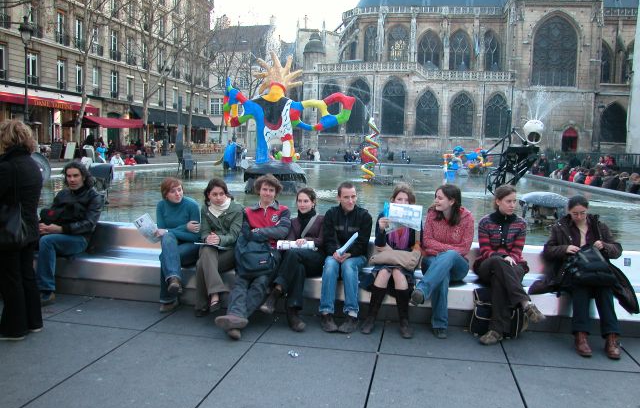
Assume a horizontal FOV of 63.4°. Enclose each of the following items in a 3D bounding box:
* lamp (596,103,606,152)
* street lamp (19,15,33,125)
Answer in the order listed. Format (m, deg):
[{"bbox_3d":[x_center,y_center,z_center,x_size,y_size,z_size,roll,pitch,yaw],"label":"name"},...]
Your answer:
[{"bbox_3d":[23.257,-5.773,43.000,0.600,5.400,0.600,2,6,11],"label":"lamp"},{"bbox_3d":[-11.207,-4.433,19.700,0.580,5.300,0.580,2,6,12],"label":"street lamp"}]

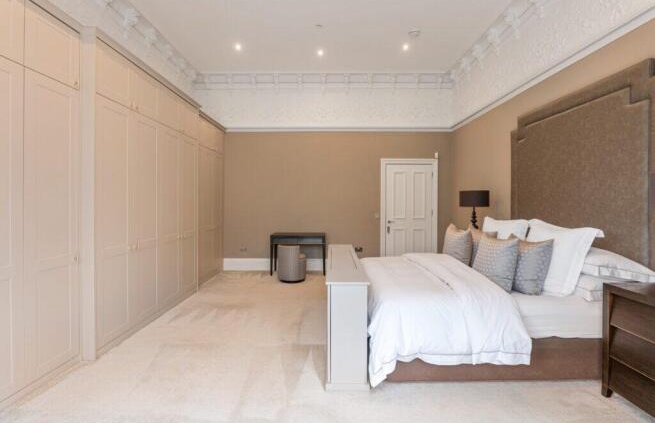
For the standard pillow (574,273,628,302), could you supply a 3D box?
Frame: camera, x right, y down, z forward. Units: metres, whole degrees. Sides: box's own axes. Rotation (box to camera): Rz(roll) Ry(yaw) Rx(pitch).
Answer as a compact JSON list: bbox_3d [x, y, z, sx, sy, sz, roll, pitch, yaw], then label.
[{"bbox_3d":[2.120,0.565,2.460,0.480,0.160,0.720,0,1,0],"label":"standard pillow"}]

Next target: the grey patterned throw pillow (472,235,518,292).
[{"bbox_3d":[1.490,0.435,2.540,0.170,0.450,0.460,18,-1,-8],"label":"grey patterned throw pillow"}]

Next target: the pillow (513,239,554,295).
[{"bbox_3d":[1.730,0.430,2.490,0.170,0.450,0.460,16,0,-5],"label":"pillow"}]

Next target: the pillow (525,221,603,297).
[{"bbox_3d":[1.965,0.390,2.620,0.190,0.520,0.760,26,0,-3],"label":"pillow"}]

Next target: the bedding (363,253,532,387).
[{"bbox_3d":[0.890,0.885,2.920,1.180,0.680,1.800,0,1,0],"label":"bedding"}]

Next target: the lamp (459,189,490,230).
[{"bbox_3d":[2.130,0.065,4.200,0.420,0.740,0.420,0,1,0],"label":"lamp"}]

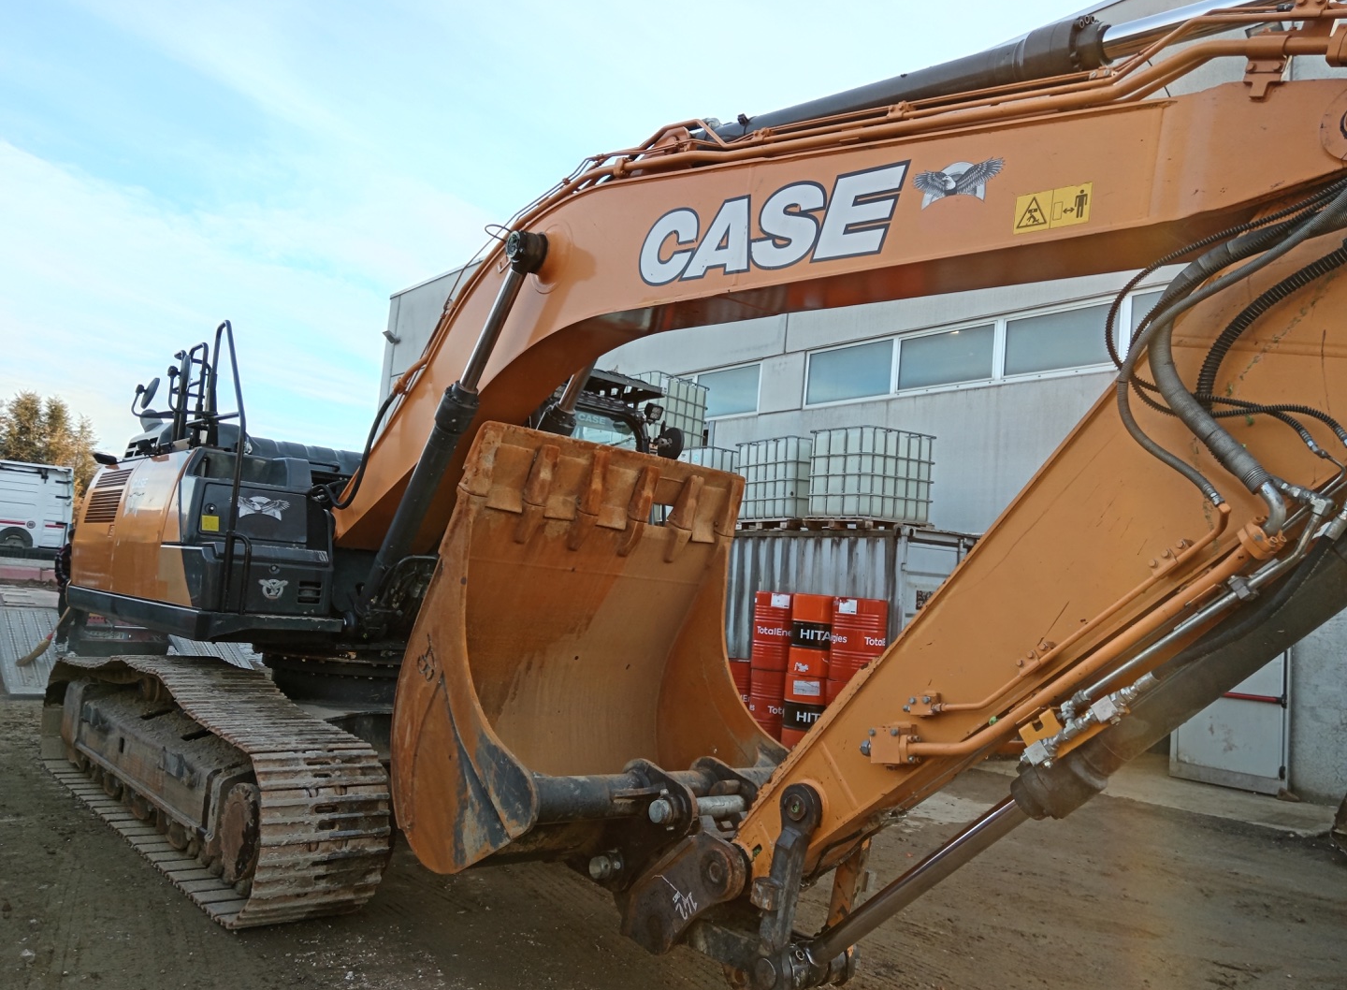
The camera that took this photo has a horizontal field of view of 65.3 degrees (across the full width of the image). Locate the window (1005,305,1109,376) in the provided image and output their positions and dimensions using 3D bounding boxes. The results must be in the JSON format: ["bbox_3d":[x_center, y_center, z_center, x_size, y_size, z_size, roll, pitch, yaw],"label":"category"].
[{"bbox_3d":[5.118,-2.045,13.918,0.080,0.755,1.662,9,-7,-38],"label":"window"}]

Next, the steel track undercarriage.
[{"bbox_3d":[-3.110,1.538,6.539,0.600,0.970,4.800,10,-8,-40],"label":"steel track undercarriage"}]

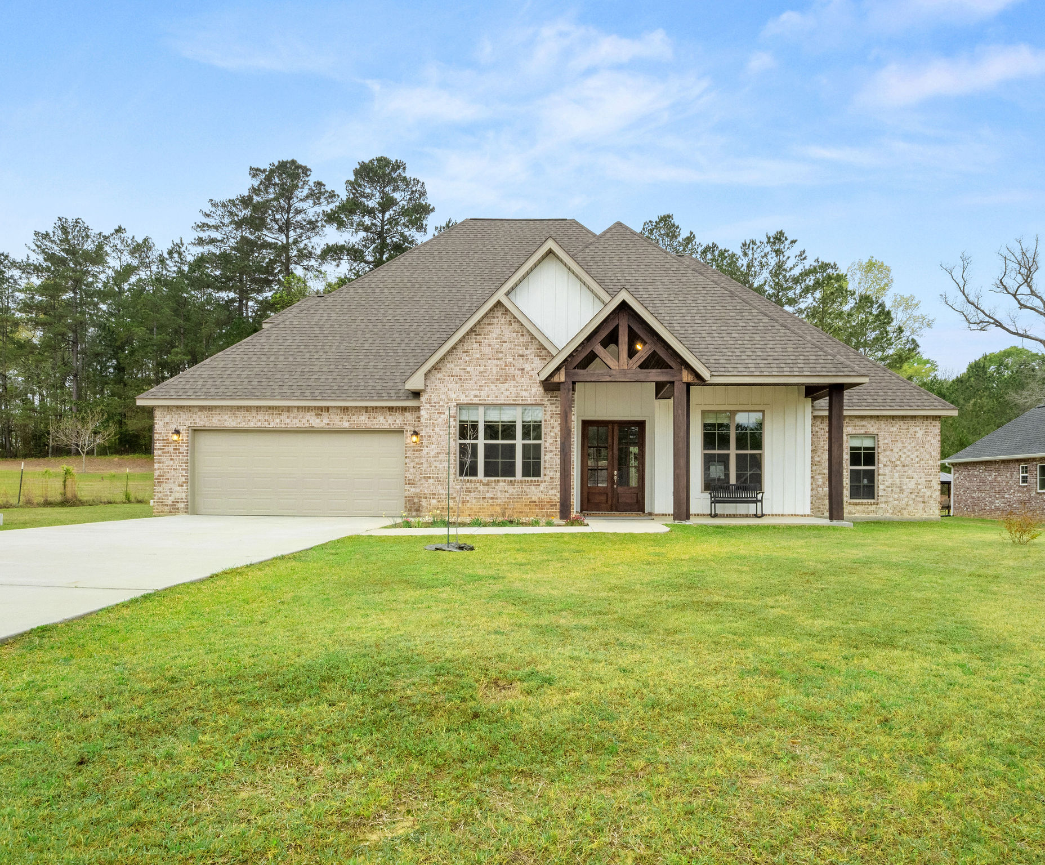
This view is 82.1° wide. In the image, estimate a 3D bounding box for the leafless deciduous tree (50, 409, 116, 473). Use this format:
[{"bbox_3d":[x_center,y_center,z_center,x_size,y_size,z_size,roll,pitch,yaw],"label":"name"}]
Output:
[{"bbox_3d":[-28.260,0.520,38.500,3.600,4.100,3.600,0,-2,0],"label":"leafless deciduous tree"}]

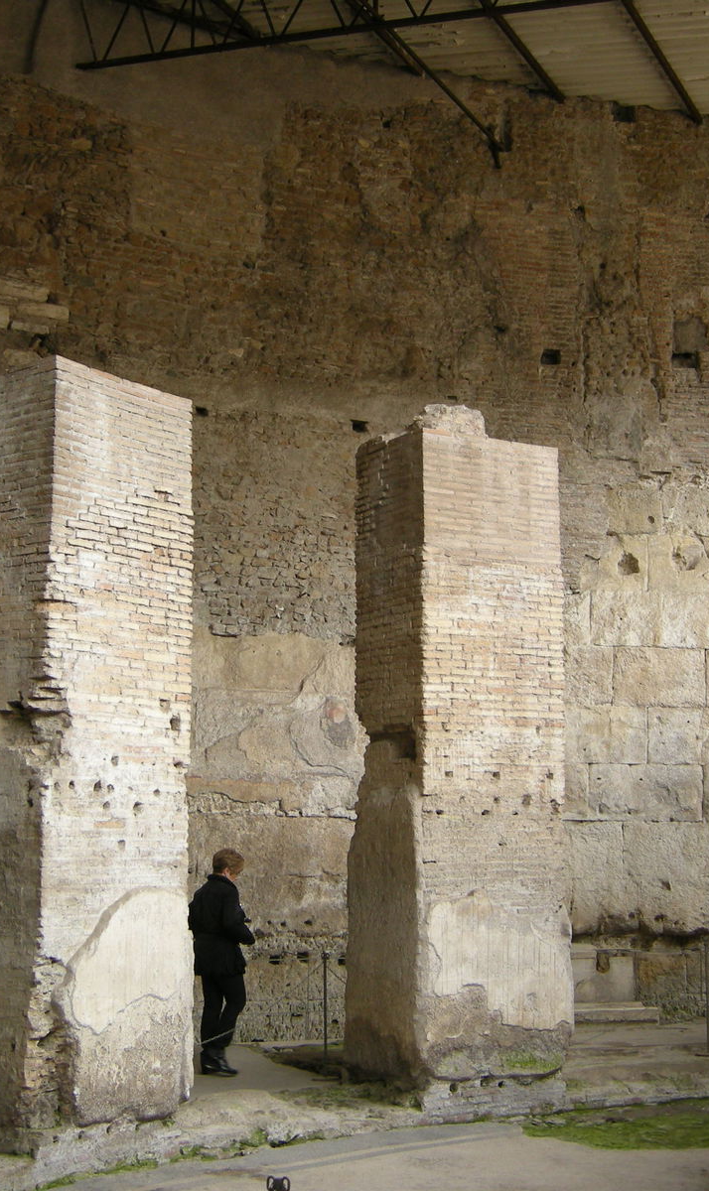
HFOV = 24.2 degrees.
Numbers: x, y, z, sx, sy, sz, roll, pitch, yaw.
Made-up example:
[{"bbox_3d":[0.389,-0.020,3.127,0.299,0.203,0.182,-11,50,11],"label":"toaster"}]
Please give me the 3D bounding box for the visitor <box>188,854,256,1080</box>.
[{"bbox_3d":[-1.011,2.759,12.467,0.390,1.668,0.470,6,-10,-35],"label":"visitor"}]

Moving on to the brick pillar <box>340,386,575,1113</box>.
[{"bbox_3d":[0.829,1.242,13.324,1.370,5.387,1.091,5,-10,-29],"label":"brick pillar"}]

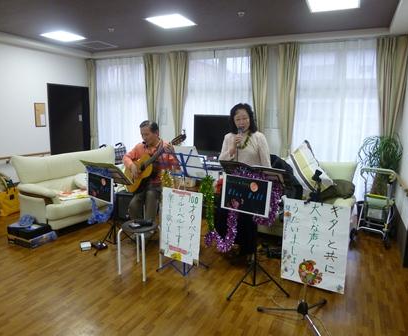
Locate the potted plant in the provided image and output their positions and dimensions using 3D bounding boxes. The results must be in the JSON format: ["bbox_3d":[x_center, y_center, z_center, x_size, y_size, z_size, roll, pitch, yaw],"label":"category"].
[{"bbox_3d":[2.183,0.210,3.961,0.540,1.260,0.520,5,11,24],"label":"potted plant"}]

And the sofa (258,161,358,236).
[{"bbox_3d":[1.209,0.399,4.146,1.500,0.900,0.850,5,10,24],"label":"sofa"}]

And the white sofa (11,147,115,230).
[{"bbox_3d":[-1.873,0.245,4.899,0.870,0.910,1.750,6,11,29],"label":"white sofa"}]

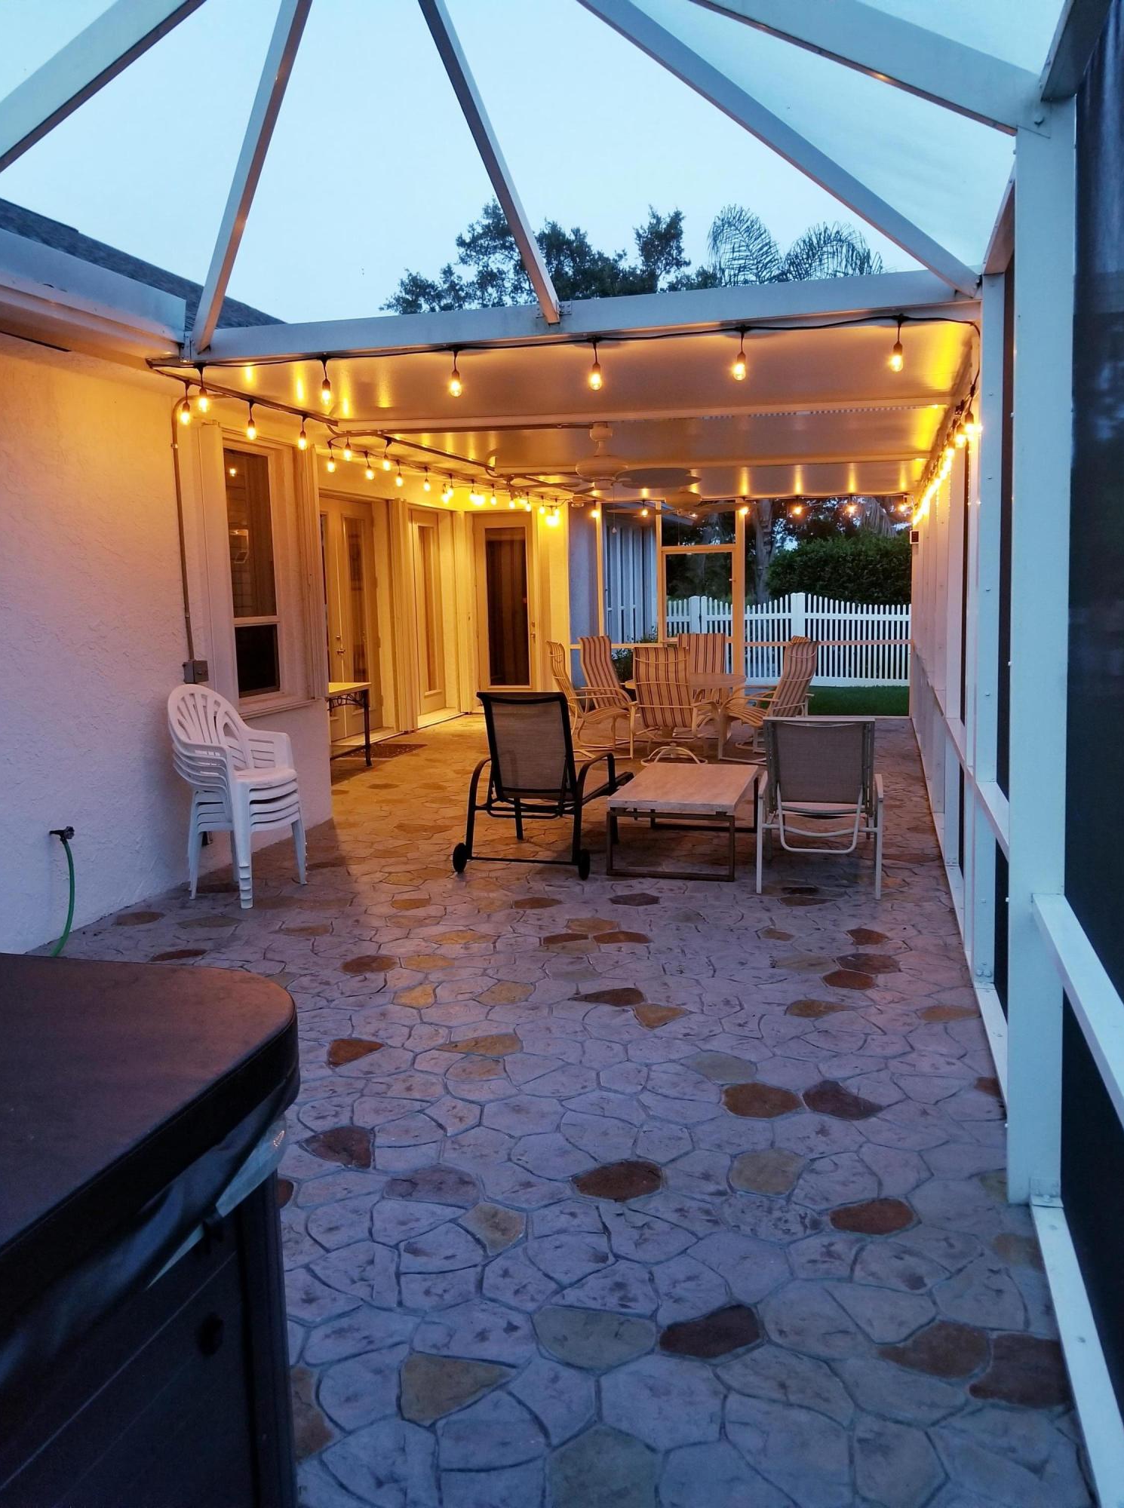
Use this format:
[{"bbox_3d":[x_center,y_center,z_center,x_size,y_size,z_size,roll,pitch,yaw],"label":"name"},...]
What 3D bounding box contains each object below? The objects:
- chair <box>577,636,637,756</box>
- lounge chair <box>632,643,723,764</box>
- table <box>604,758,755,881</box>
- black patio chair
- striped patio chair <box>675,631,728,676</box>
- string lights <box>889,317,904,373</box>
[{"bbox_3d":[0.578,-0.630,11.515,0.770,1.060,0.630,6,11,41],"label":"chair"},{"bbox_3d":[1.024,-0.451,10.244,0.650,1.050,0.800,3,9,27],"label":"lounge chair"},{"bbox_3d":[0.755,0.380,6.780,0.710,0.430,1.230,1,9,15],"label":"table"},{"bbox_3d":[-0.036,0.087,6.907,0.770,1.020,1.450,1,9,18],"label":"black patio chair"},{"bbox_3d":[1.477,-0.715,11.914,0.630,1.060,0.780,0,8,10],"label":"striped patio chair"},{"bbox_3d":[1.257,-1.534,4.250,0.055,0.200,0.055,1,9,15],"label":"string lights"}]

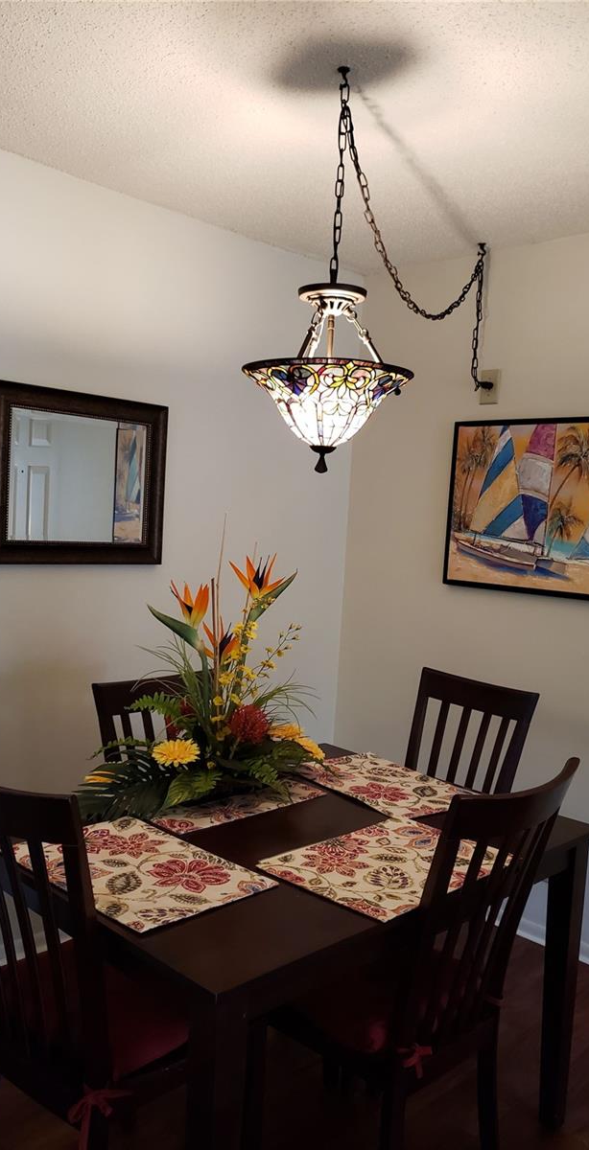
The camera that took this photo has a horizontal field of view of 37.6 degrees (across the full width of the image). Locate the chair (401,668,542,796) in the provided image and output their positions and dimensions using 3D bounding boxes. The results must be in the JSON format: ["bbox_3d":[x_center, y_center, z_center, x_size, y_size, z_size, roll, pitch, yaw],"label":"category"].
[{"bbox_3d":[0.378,0.819,2.520,0.520,0.990,0.460,0,5,-44],"label":"chair"}]

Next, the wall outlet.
[{"bbox_3d":[0.720,-0.696,3.199,0.077,0.122,0.012,7,5,44],"label":"wall outlet"}]

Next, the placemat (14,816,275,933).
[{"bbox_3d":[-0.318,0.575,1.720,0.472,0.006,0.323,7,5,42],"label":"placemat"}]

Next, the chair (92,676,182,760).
[{"bbox_3d":[-0.256,0.797,2.275,0.460,0.990,0.520,0,5,-44],"label":"chair"}]

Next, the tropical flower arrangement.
[{"bbox_3d":[-0.220,0.245,2.166,0.580,0.620,0.470,3,4,-5],"label":"tropical flower arrangement"}]

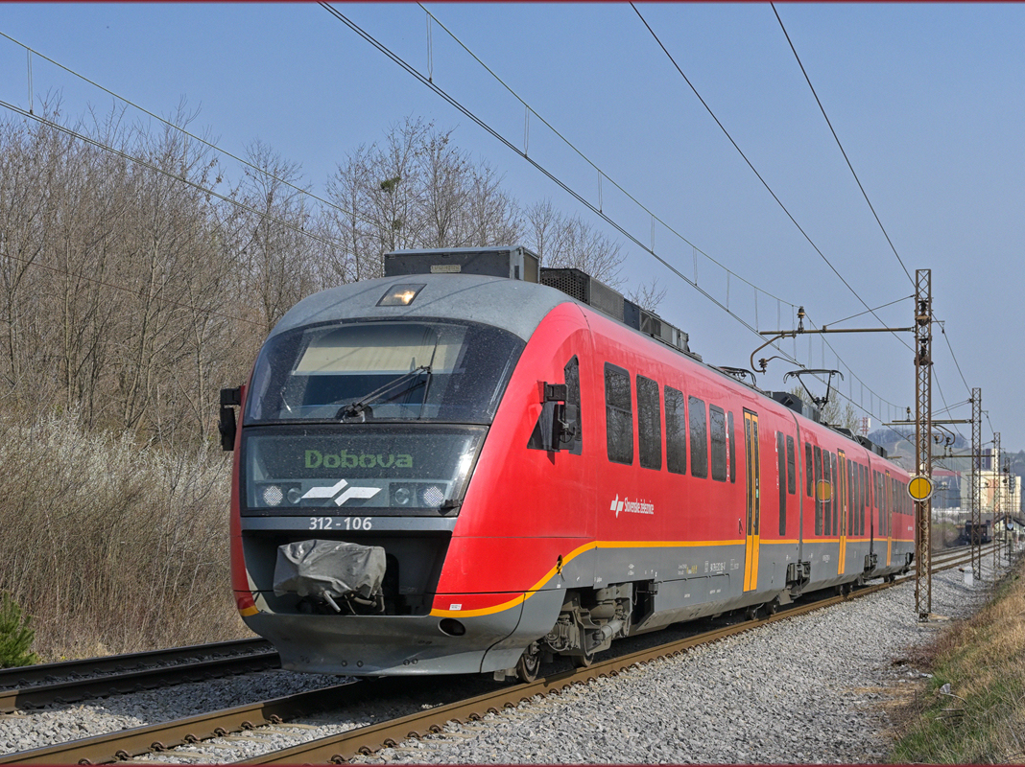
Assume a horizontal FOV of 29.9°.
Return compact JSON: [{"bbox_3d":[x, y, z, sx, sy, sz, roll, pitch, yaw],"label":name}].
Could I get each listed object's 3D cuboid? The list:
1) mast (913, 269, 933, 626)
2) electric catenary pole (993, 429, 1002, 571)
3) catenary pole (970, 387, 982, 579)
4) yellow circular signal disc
[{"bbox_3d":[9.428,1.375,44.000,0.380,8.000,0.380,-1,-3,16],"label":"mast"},{"bbox_3d":[28.564,6.894,113.000,0.370,8.100,0.370,-1,-3,16],"label":"electric catenary pole"},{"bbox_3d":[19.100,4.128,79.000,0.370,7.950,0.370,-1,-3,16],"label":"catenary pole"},{"bbox_3d":[9.277,2.387,43.600,0.570,0.570,0.050,-1,-3,14],"label":"yellow circular signal disc"}]

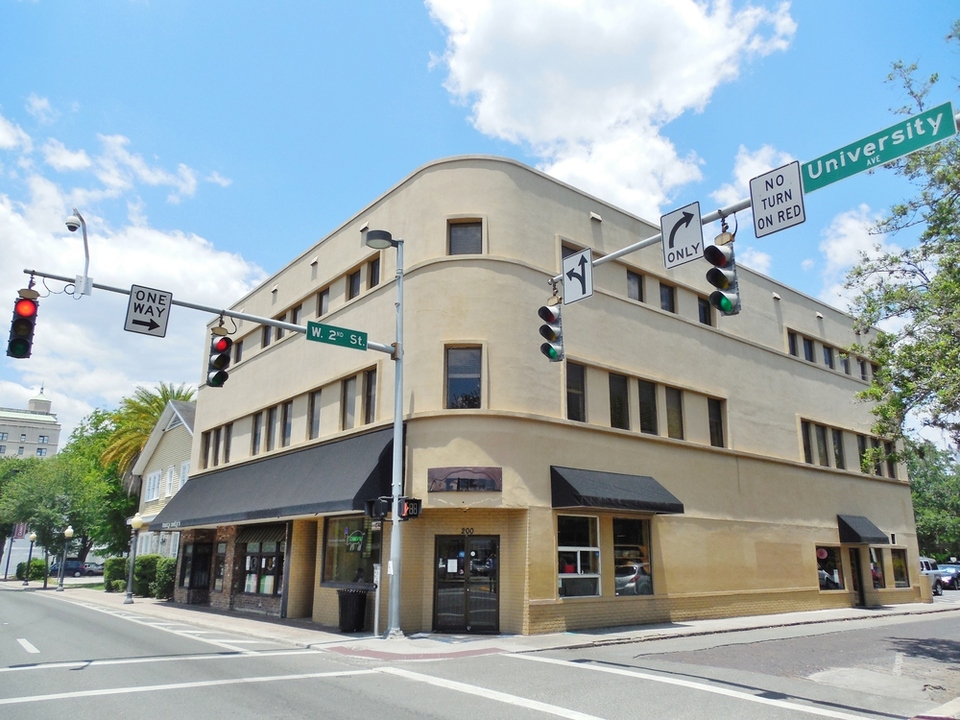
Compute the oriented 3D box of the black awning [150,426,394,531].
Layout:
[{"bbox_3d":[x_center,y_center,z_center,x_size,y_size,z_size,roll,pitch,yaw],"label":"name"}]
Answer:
[{"bbox_3d":[-7.590,4.206,22.415,1.254,2.127,16.902,13,-20,-37],"label":"black awning"}]

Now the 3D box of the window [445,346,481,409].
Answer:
[{"bbox_3d":[-0.378,0.413,16.669,0.883,1.525,0.120,-1,-16,6],"label":"window"}]

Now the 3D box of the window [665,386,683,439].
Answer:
[{"bbox_3d":[6.043,1.652,21.477,0.803,1.607,0.140,13,-20,-36],"label":"window"}]

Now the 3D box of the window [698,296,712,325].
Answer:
[{"bbox_3d":[7.728,-1.662,23.809,0.701,0.955,0.140,13,-20,-36],"label":"window"}]

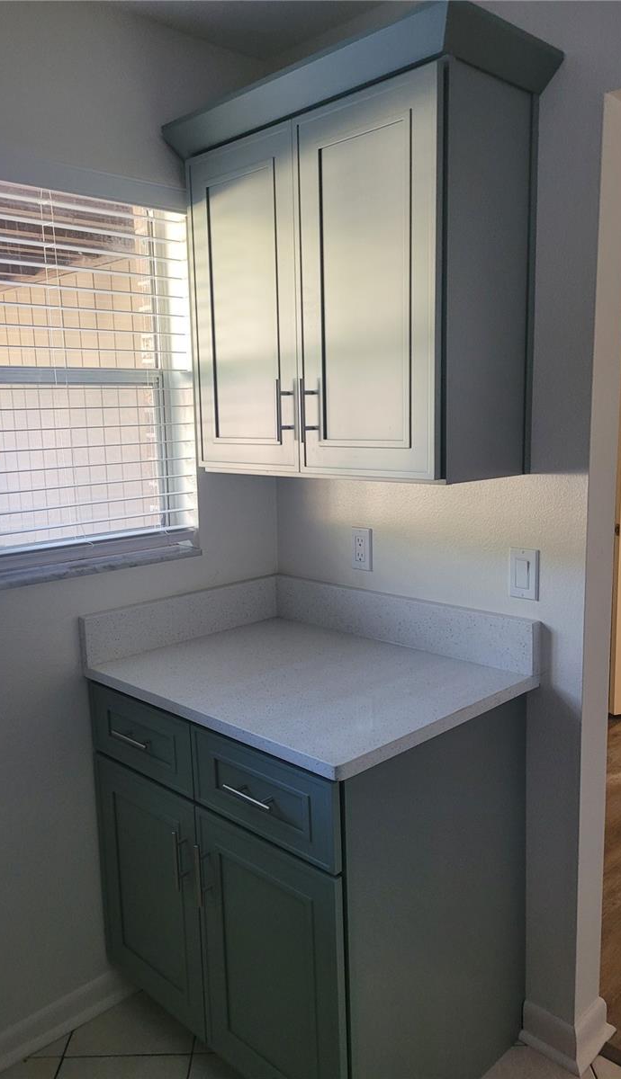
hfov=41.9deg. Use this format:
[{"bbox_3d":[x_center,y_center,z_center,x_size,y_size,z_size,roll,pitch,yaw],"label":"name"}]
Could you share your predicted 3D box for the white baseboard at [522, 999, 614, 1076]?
[{"bbox_3d":[0.620,1.153,1.953,0.186,0.101,0.162,-10,12,-44],"label":"white baseboard"}]

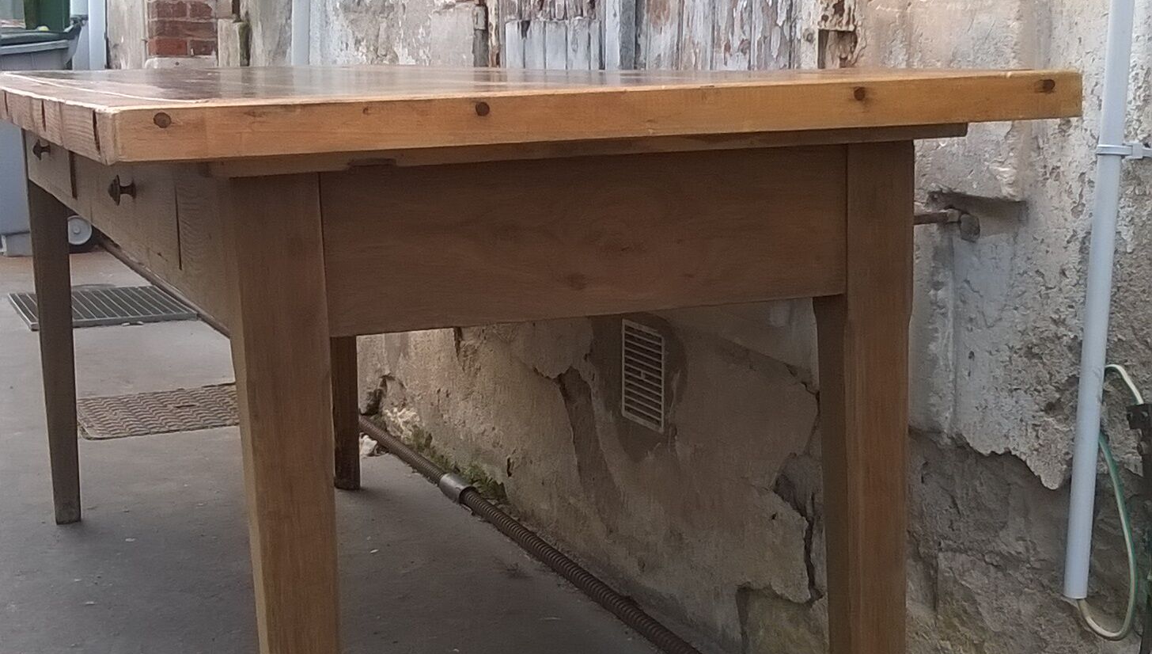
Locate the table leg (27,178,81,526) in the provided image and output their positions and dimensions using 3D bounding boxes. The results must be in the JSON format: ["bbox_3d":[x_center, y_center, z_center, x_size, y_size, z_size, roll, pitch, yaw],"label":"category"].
[{"bbox_3d":[-0.919,0.042,3.180,0.066,0.620,0.066,-4,10,-21],"label":"table leg"}]

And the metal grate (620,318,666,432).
[{"bbox_3d":[0.096,0.071,2.566,0.015,0.141,0.146,-3,10,-22],"label":"metal grate"}]

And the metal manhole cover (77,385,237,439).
[{"bbox_3d":[-0.896,0.194,4.173,0.500,0.022,0.515,-5,10,-21],"label":"metal manhole cover"}]

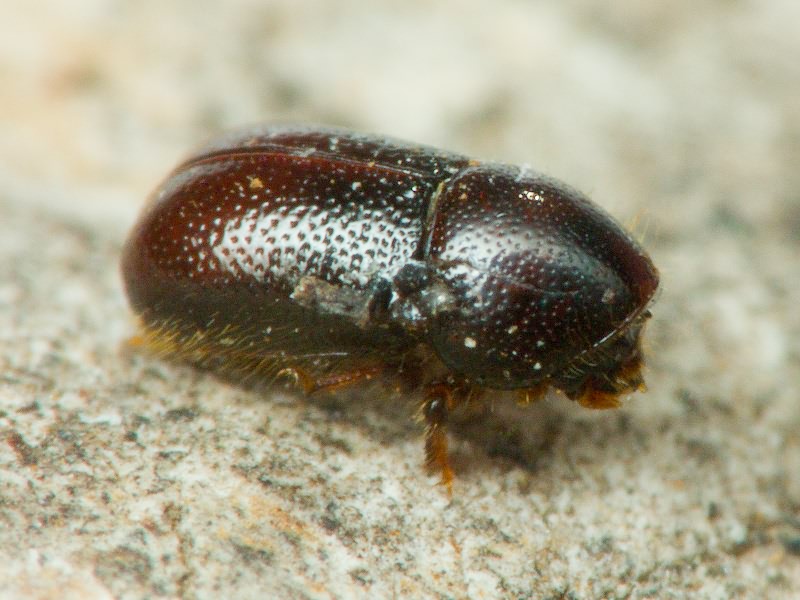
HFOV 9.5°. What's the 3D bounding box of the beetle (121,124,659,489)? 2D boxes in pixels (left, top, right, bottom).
[{"bbox_3d":[0.000,0.000,0.041,0.005,0.002,0.002,10,32,17],"label":"beetle"}]

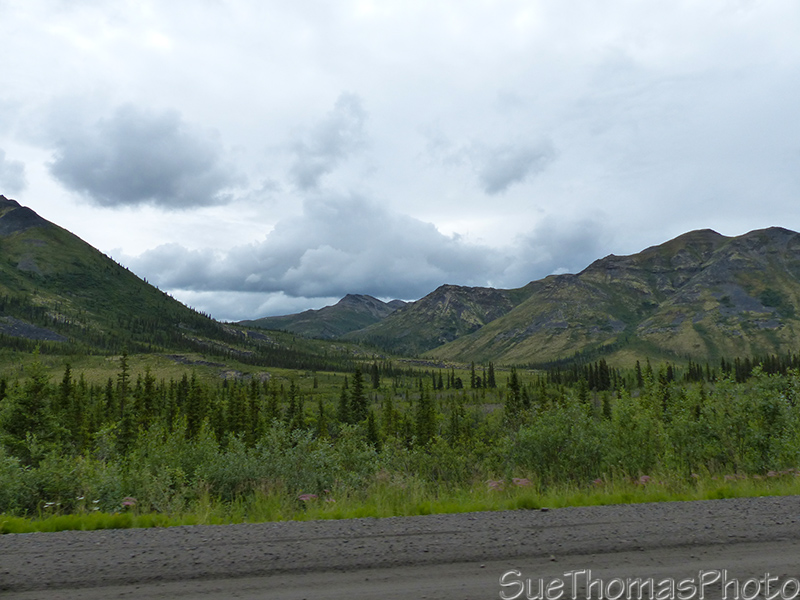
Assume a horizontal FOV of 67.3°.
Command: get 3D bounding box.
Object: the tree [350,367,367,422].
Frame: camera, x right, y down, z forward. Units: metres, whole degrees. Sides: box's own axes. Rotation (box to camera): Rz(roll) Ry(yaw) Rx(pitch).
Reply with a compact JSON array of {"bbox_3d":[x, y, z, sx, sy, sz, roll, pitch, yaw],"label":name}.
[{"bbox_3d":[-2.852,6.745,42.000,1.250,4.300,1.250,0,-6,0],"label":"tree"}]

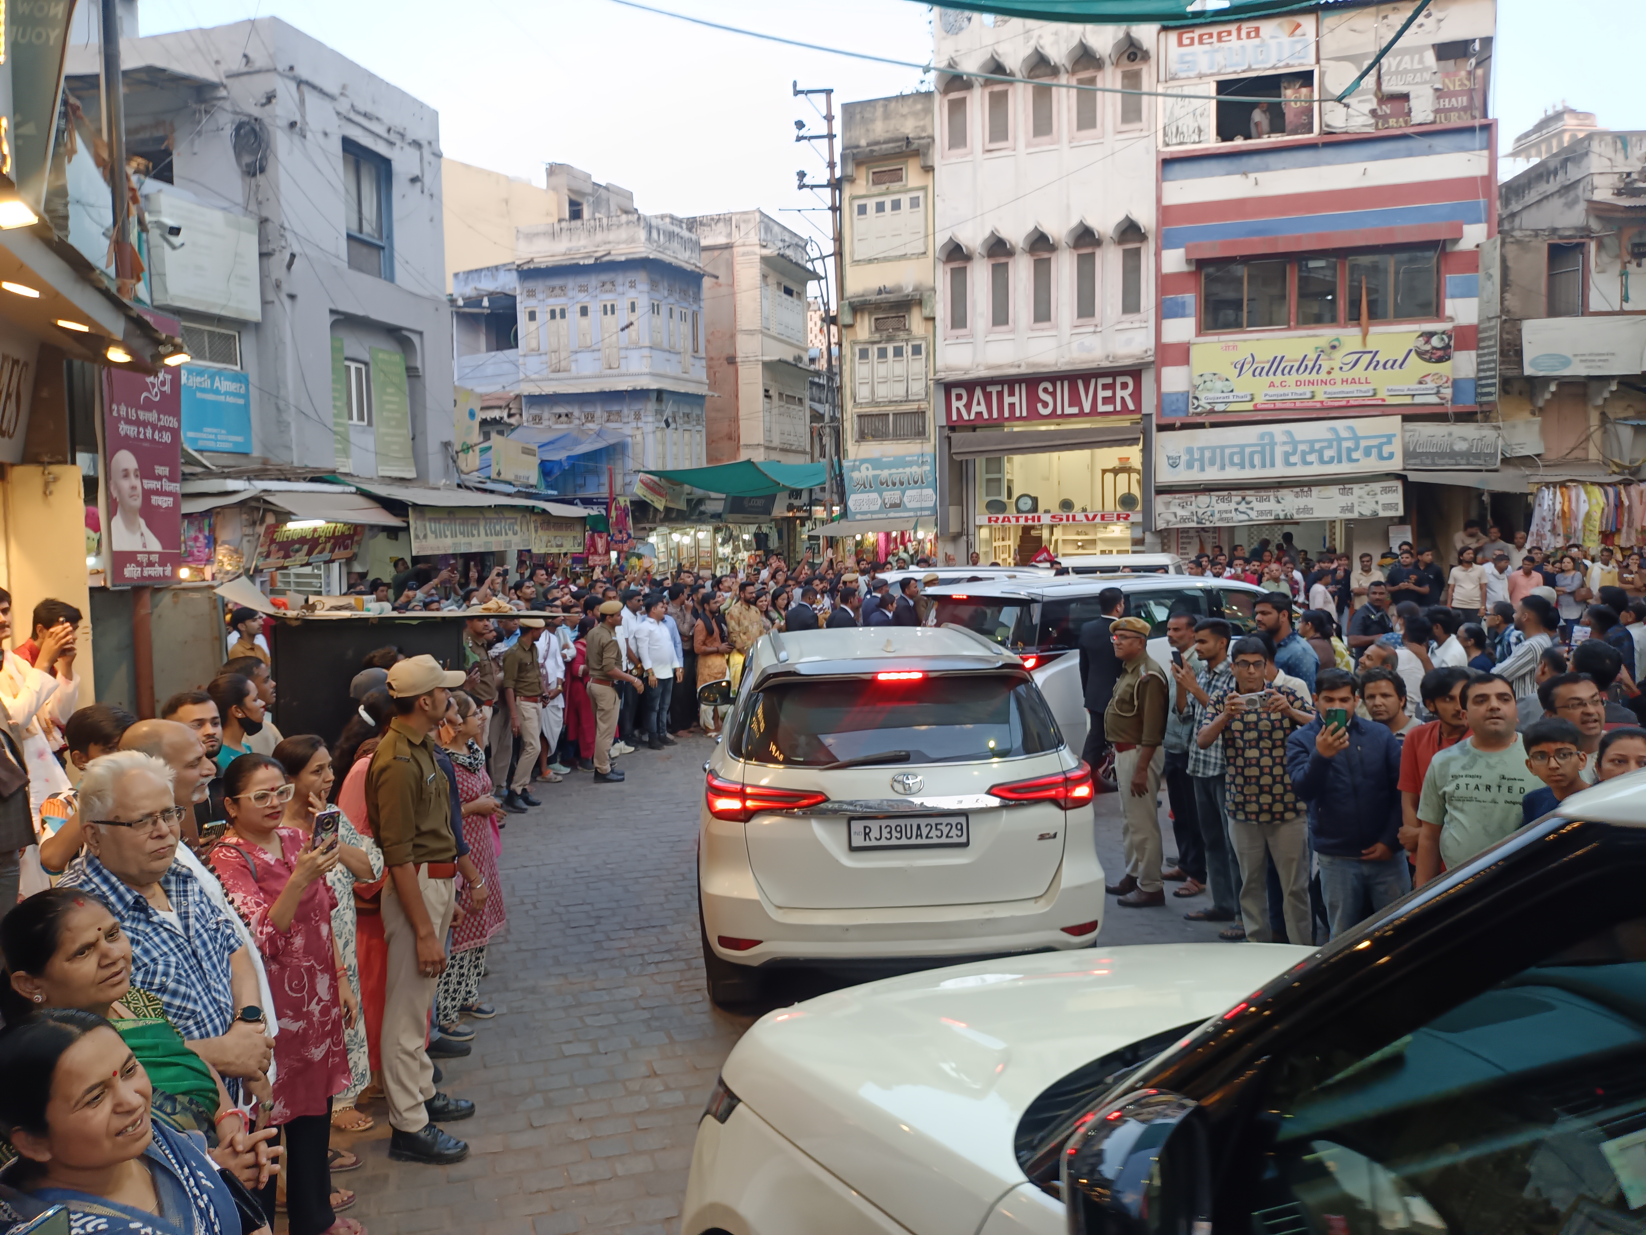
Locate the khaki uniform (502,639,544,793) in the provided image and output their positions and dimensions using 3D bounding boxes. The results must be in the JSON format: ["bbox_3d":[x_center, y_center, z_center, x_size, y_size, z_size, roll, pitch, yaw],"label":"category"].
[{"bbox_3d":[-2.665,0.873,10.550,0.340,1.360,0.480,2,5,41],"label":"khaki uniform"}]

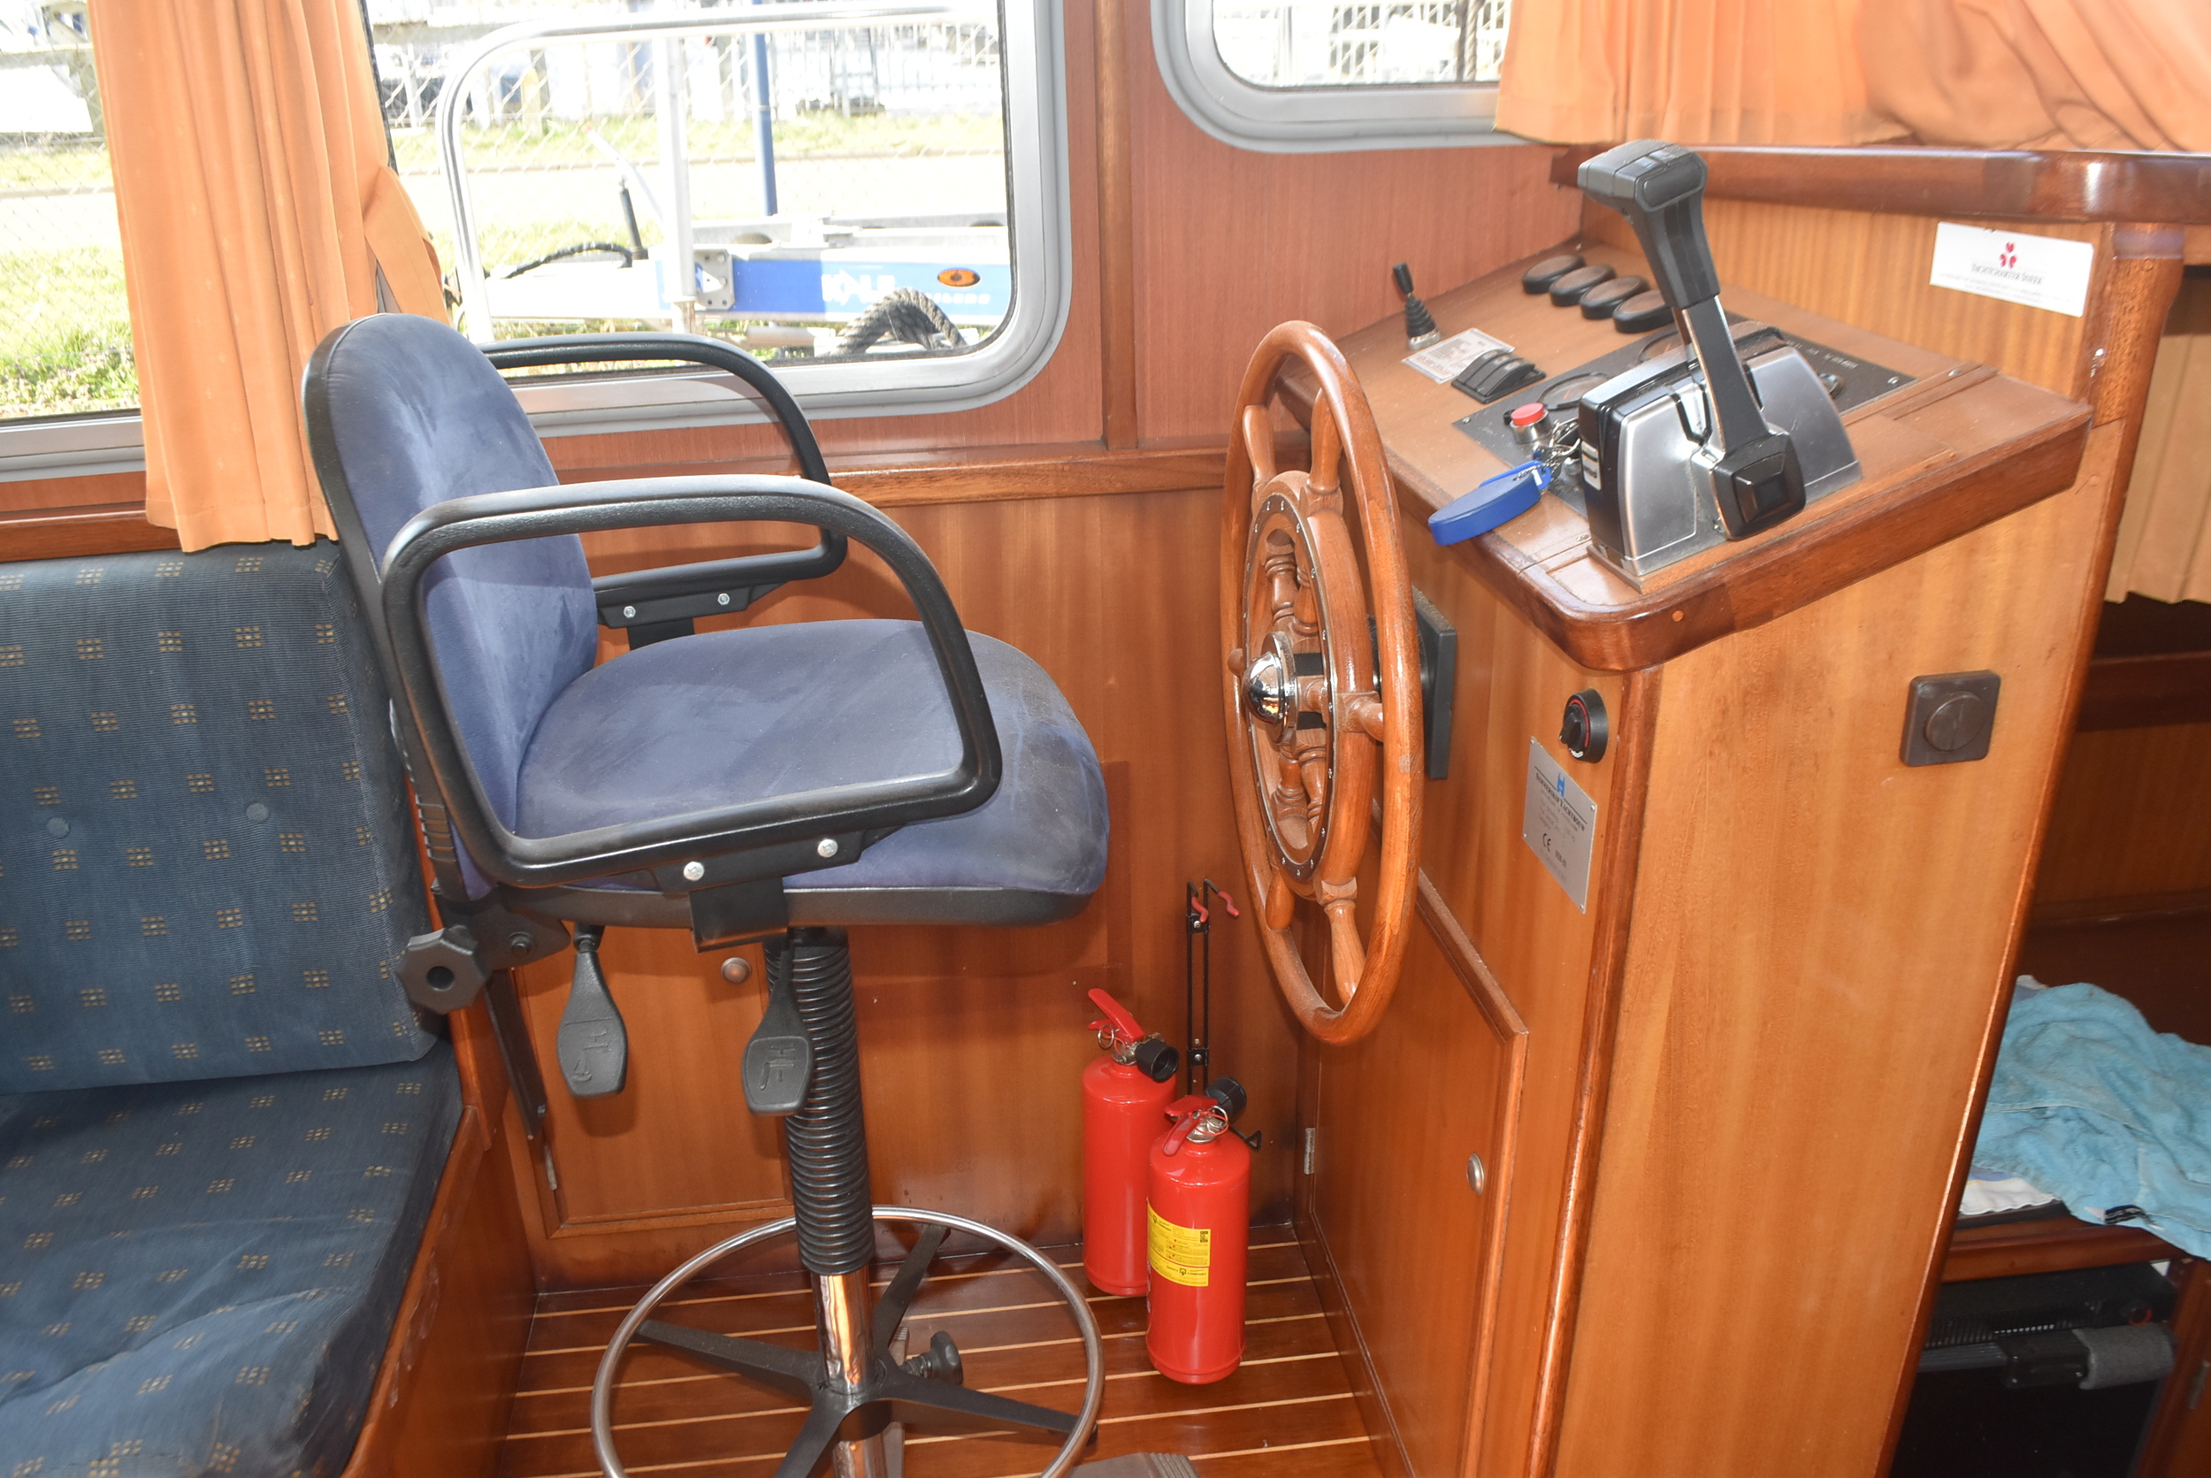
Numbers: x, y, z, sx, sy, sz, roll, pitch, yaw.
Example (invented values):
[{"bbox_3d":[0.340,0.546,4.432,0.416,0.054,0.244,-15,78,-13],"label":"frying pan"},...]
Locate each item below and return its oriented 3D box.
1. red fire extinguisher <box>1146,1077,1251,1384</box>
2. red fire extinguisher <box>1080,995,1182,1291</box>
[{"bbox_3d":[0.105,0.532,1.841,0.112,0.365,0.130,20,29,41],"label":"red fire extinguisher"},{"bbox_3d":[0.031,0.483,1.984,0.112,0.365,0.130,-19,29,-40],"label":"red fire extinguisher"}]

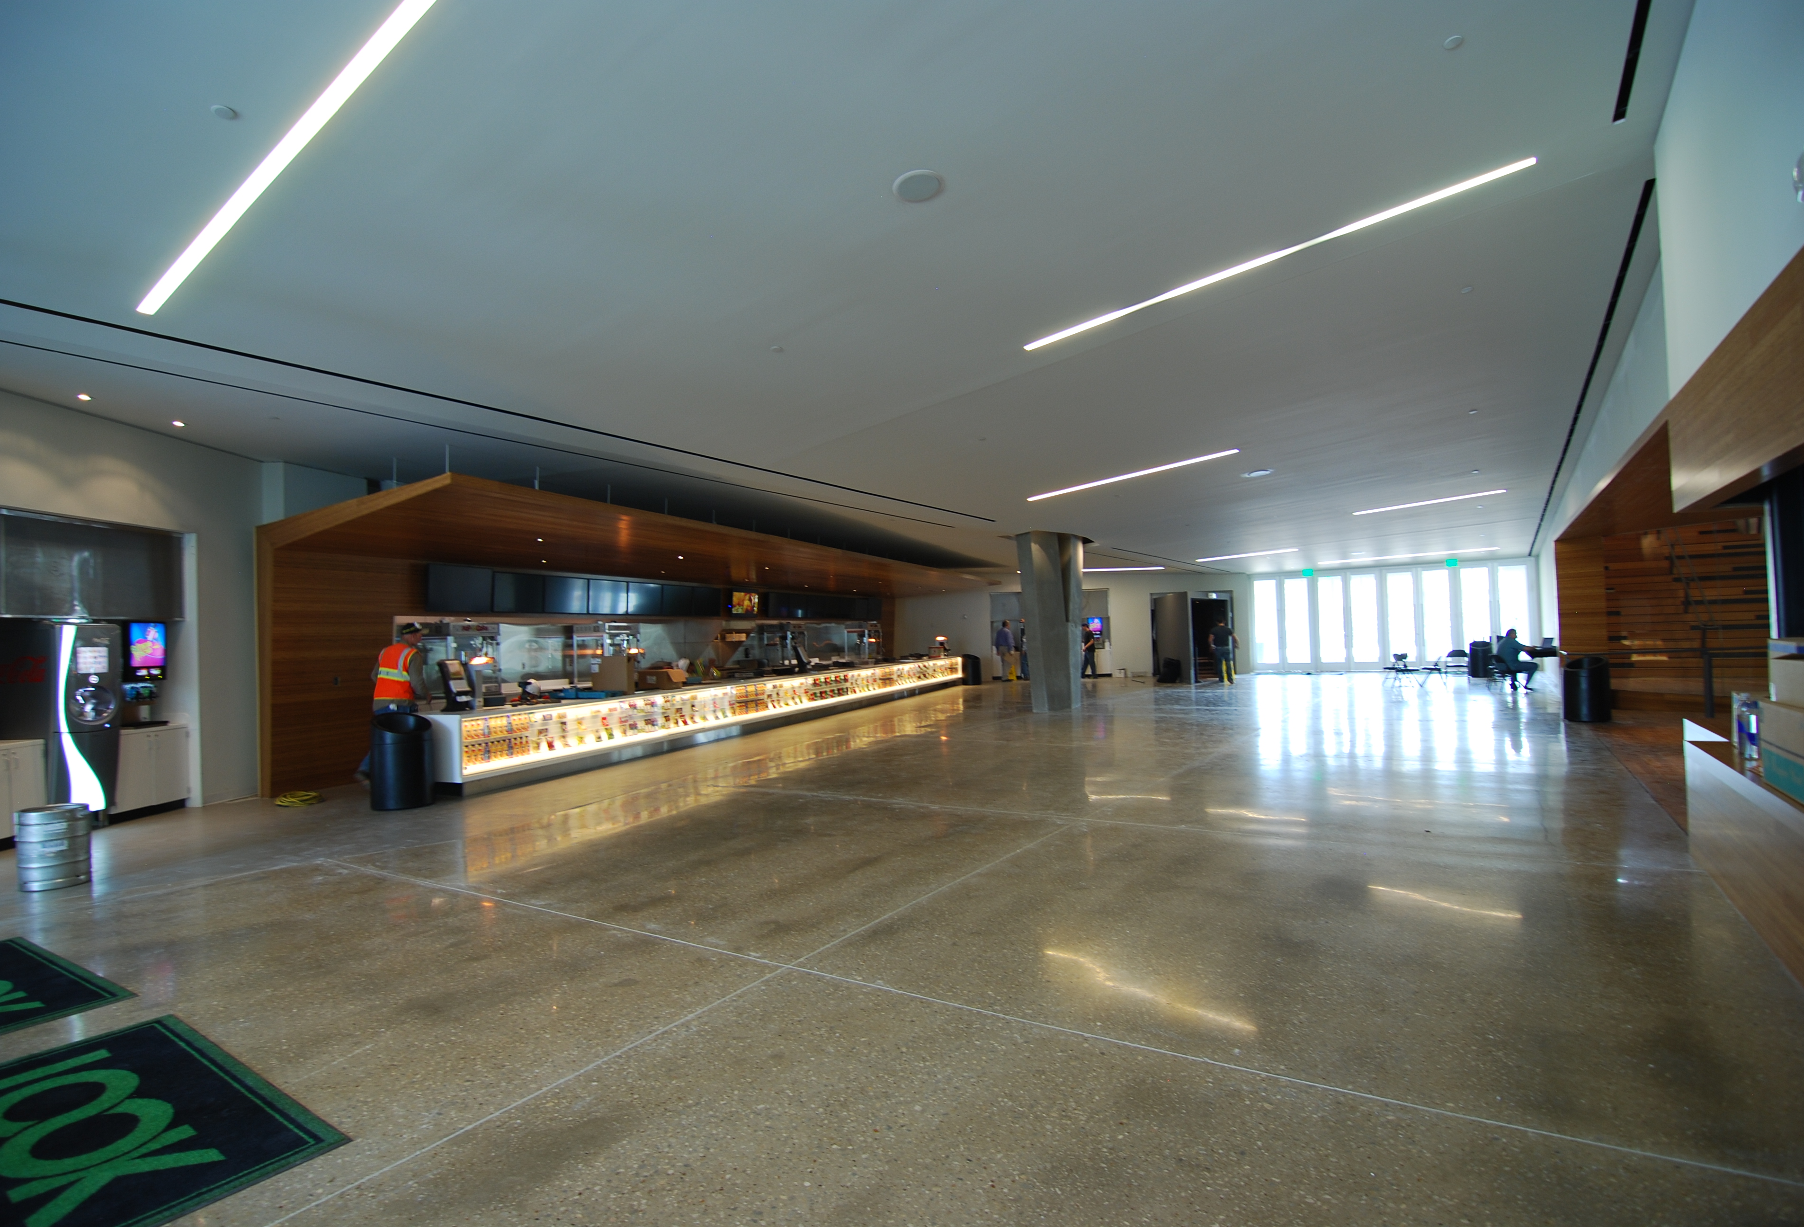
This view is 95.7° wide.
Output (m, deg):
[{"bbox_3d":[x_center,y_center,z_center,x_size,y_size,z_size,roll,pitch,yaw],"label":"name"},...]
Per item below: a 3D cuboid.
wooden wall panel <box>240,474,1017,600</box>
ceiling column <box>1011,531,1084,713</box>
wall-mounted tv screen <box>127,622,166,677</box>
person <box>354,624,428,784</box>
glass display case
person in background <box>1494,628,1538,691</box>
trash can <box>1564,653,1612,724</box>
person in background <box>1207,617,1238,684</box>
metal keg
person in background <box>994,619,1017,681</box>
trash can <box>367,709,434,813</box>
[{"bbox_3d":[-1.908,-0.847,15.979,4.200,0.360,18.200,-2,-2,22],"label":"wooden wall panel"},{"bbox_3d":[2.950,0.153,16.000,1.400,3.450,1.150,-2,-2,10],"label":"ceiling column"},{"bbox_3d":[-7.570,0.366,8.180,0.120,0.550,0.420,-2,-1,-2],"label":"wall-mounted tv screen"},{"bbox_3d":[-5.867,1.029,9.451,0.580,1.850,0.680,-2,-2,12],"label":"person"},{"bbox_3d":[-1.766,1.579,15.623,0.900,0.885,15.739,-2,-2,23],"label":"glass display case"},{"bbox_3d":[12.806,0.947,17.000,0.800,1.280,0.520,-3,-2,36],"label":"person in background"},{"bbox_3d":[9.947,1.101,11.837,0.500,0.890,0.500,-2,-2,-13],"label":"trash can"},{"bbox_3d":[8.457,0.974,21.500,0.620,1.740,0.380,-2,-2,18],"label":"person in background"},{"bbox_3d":[-5.982,1.644,5.755,0.395,0.526,0.395,-3,-2,44],"label":"metal keg"},{"bbox_3d":[3.083,1.119,24.302,0.420,1.820,0.550,-1,-2,-35],"label":"person in background"},{"bbox_3d":[-5.034,1.480,8.219,0.520,0.910,0.520,-3,-2,40],"label":"trash can"}]

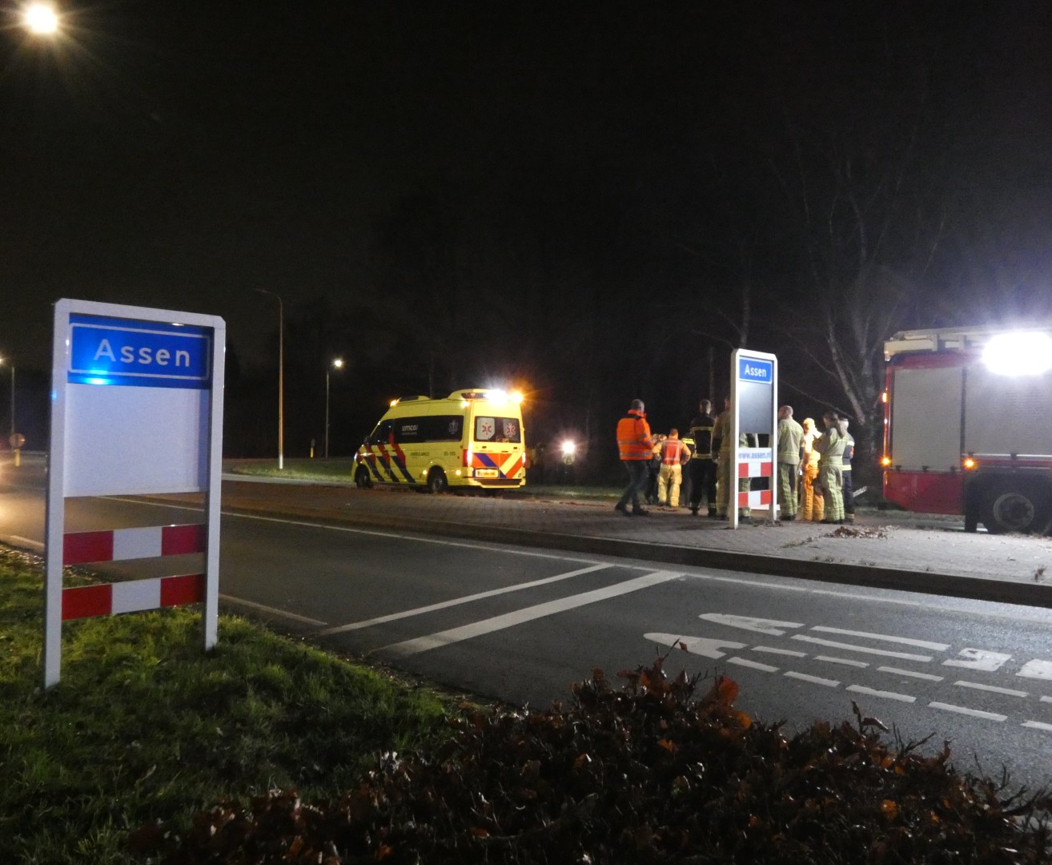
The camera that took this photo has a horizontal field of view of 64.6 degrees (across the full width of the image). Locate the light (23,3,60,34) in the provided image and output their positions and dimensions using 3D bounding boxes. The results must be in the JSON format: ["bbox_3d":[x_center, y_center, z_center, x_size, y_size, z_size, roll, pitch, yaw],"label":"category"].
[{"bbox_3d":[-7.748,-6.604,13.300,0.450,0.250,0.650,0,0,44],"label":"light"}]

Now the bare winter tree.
[{"bbox_3d":[7.134,-2.686,17.800,4.000,8.600,3.900,0,0,0],"label":"bare winter tree"}]

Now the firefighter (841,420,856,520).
[{"bbox_3d":[5.124,0.616,13.400,0.520,1.700,0.420,1,0,-34],"label":"firefighter"}]

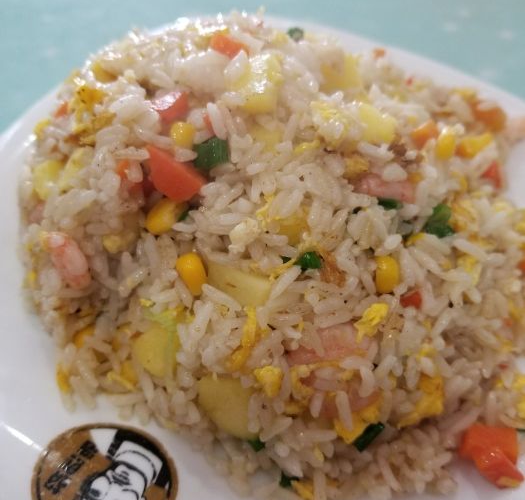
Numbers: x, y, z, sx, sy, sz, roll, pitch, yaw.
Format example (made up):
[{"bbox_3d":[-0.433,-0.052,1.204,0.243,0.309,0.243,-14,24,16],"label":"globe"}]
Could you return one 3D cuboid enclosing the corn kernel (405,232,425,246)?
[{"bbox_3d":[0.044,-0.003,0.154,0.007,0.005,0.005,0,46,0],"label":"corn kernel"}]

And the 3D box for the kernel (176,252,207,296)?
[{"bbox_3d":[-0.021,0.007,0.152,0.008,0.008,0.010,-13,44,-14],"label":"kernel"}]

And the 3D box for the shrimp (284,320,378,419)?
[{"bbox_3d":[0.020,0.033,0.147,0.025,0.014,0.022,-8,43,-8],"label":"shrimp"}]

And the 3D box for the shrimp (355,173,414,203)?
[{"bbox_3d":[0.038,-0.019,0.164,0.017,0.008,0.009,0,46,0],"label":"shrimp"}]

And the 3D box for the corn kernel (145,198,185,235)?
[{"bbox_3d":[-0.029,-0.010,0.156,0.009,0.006,0.007,-31,54,-27],"label":"corn kernel"}]

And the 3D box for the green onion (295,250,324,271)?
[{"bbox_3d":[0.014,0.003,0.155,0.008,0.005,0.006,0,42,0],"label":"green onion"}]

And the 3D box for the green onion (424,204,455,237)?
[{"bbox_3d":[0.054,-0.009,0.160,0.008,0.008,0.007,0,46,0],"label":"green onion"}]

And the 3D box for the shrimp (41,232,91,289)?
[{"bbox_3d":[-0.061,0.004,0.164,0.009,0.009,0.015,-34,69,12],"label":"shrimp"}]

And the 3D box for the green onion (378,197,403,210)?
[{"bbox_3d":[0.041,-0.015,0.167,0.008,0.004,0.005,0,42,0],"label":"green onion"}]

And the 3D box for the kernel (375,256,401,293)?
[{"bbox_3d":[0.037,0.007,0.155,0.007,0.007,0.009,-2,42,-2],"label":"kernel"}]

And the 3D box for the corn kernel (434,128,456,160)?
[{"bbox_3d":[0.063,-0.037,0.181,0.007,0.007,0.009,6,42,6],"label":"corn kernel"}]

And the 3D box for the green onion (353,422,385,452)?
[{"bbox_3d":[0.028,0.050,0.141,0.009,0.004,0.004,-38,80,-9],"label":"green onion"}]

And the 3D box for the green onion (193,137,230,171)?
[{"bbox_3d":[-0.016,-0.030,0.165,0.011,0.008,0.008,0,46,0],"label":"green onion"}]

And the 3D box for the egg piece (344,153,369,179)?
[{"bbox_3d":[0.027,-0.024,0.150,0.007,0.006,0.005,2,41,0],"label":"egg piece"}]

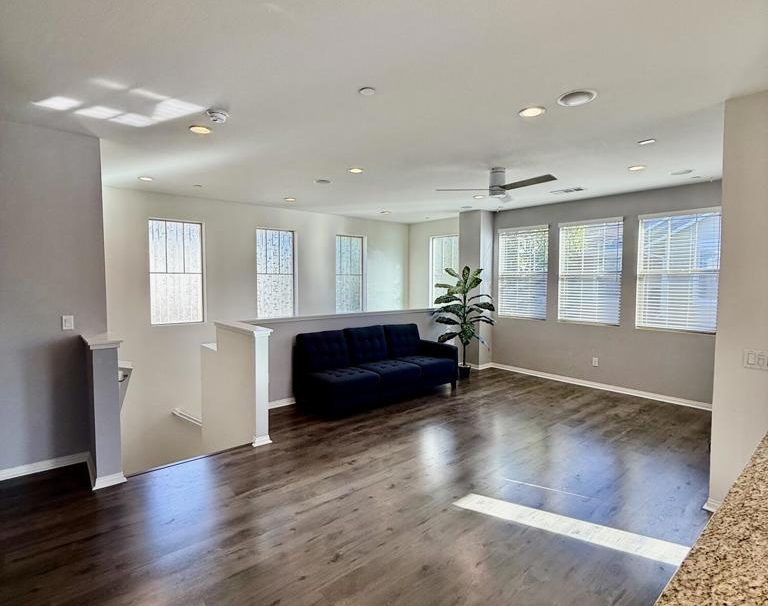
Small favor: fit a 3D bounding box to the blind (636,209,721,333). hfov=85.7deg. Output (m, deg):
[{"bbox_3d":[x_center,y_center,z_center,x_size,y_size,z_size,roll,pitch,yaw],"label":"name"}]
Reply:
[{"bbox_3d":[3.673,-0.402,5.205,0.070,1.529,0.922,-2,4,-39],"label":"blind"}]

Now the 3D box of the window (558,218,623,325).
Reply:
[{"bbox_3d":[3.006,-0.453,6.083,0.100,1.513,0.925,-2,4,-39],"label":"window"}]

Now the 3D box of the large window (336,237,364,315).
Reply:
[{"bbox_3d":[-0.627,-0.513,7.853,0.709,1.483,0.100,-2,4,-39],"label":"large window"}]

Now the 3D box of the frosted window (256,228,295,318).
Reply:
[{"bbox_3d":[-1.793,-0.470,6.919,0.720,1.483,0.100,-2,4,-39],"label":"frosted window"}]

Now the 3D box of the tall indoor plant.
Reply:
[{"bbox_3d":[1.293,0.297,6.702,0.840,1.814,0.840,0,3,0],"label":"tall indoor plant"}]

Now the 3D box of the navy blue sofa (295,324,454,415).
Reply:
[{"bbox_3d":[-0.046,0.824,5.518,2.100,0.870,0.850,-2,4,-39],"label":"navy blue sofa"}]

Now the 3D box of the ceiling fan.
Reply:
[{"bbox_3d":[1.313,-1.278,4.406,1.150,0.310,1.140,-2,4,-39],"label":"ceiling fan"}]

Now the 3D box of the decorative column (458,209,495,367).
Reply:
[{"bbox_3d":[1.660,-0.209,7.517,0.300,2.749,0.490,-2,4,-39],"label":"decorative column"}]

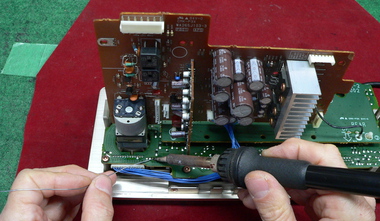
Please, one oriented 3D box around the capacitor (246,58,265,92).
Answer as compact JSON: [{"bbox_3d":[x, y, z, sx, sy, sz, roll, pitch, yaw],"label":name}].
[{"bbox_3d":[0.048,-0.026,0.291,0.012,0.012,0.021,1,53,-2],"label":"capacitor"}]

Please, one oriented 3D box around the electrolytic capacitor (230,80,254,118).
[{"bbox_3d":[0.040,-0.010,0.308,0.017,0.017,0.027,1,53,-2],"label":"electrolytic capacitor"}]

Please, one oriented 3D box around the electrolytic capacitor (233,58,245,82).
[{"bbox_3d":[0.036,-0.030,0.291,0.008,0.008,0.015,1,53,-2],"label":"electrolytic capacitor"}]

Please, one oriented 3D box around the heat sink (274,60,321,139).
[{"bbox_3d":[0.081,-0.007,0.308,0.019,0.058,0.032,1,53,-2],"label":"heat sink"}]

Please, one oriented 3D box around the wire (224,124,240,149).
[{"bbox_3d":[0.036,0.022,0.338,0.013,0.011,0.021,1,53,-2],"label":"wire"}]

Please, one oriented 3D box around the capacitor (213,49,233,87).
[{"bbox_3d":[0.024,-0.030,0.283,0.013,0.013,0.024,1,53,-2],"label":"capacitor"}]

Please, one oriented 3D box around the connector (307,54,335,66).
[{"bbox_3d":[0.097,-0.037,0.290,0.017,0.006,0.006,1,53,-2],"label":"connector"}]

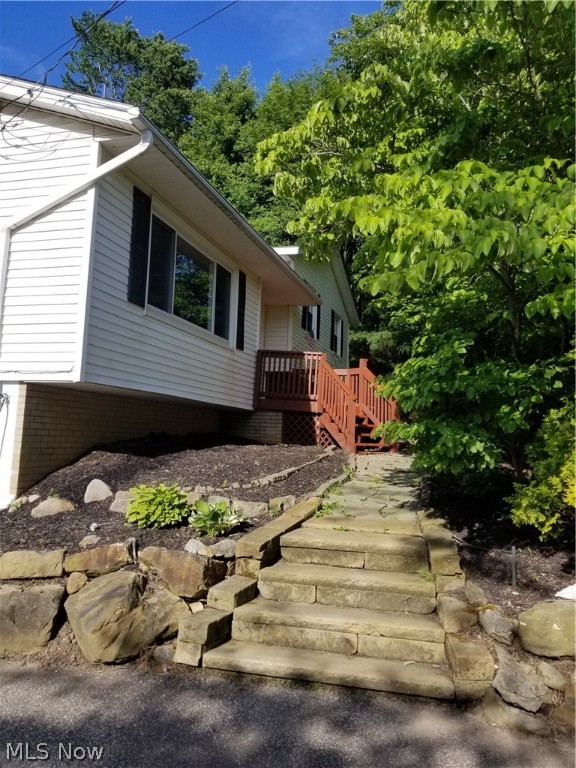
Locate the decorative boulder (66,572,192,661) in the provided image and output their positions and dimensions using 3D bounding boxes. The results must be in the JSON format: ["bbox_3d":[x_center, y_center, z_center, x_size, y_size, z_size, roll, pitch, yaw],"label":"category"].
[{"bbox_3d":[-1.169,1.686,4.200,0.830,0.530,0.500,2,-6,6],"label":"decorative boulder"}]

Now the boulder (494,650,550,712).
[{"bbox_3d":[1.429,1.808,3.530,0.330,0.270,0.300,1,-6,13],"label":"boulder"}]

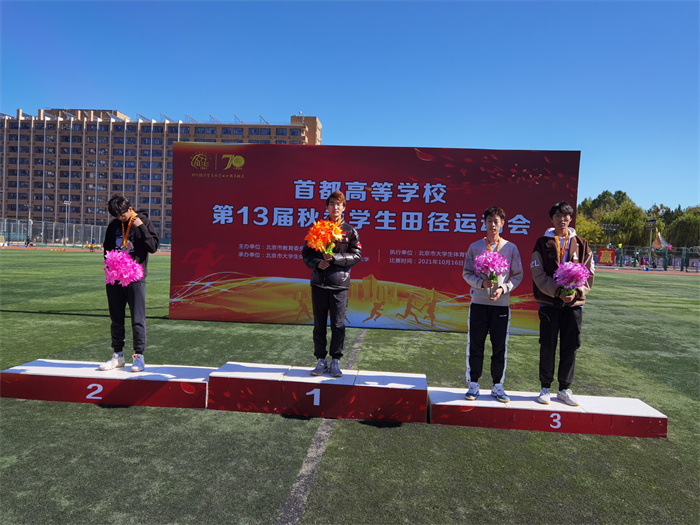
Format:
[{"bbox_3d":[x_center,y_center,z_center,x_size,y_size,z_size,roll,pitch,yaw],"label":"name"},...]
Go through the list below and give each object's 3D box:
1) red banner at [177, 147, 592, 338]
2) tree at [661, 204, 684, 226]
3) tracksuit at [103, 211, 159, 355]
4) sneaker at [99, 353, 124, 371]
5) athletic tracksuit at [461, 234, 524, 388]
[{"bbox_3d":[0.369,-0.476,10.619,7.830,3.500,0.150,2,1,4],"label":"red banner"},{"bbox_3d":[68.136,-5.687,115.000,7.000,13.500,7.000,3,2,27],"label":"tree"},{"bbox_3d":[-2.207,0.206,5.490,0.500,1.410,0.360,2,1,-6],"label":"tracksuit"},{"bbox_3d":[-2.382,0.982,5.463,0.110,0.136,0.290,3,2,36],"label":"sneaker"},{"bbox_3d":[1.340,0.469,5.170,0.530,1.370,0.340,2,1,10],"label":"athletic tracksuit"}]

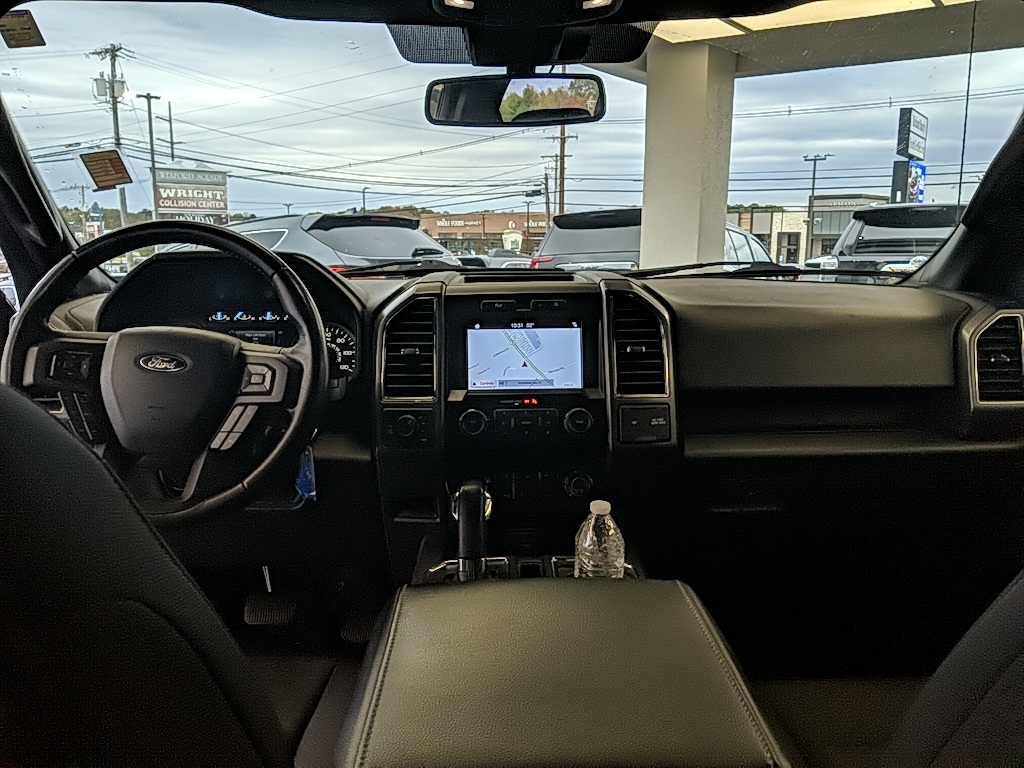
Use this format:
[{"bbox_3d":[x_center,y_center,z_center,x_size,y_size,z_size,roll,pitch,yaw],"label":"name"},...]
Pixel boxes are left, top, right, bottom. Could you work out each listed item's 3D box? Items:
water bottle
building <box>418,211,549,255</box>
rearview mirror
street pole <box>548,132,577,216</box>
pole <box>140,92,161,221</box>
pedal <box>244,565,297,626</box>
[{"bbox_3d":[0.116,0.256,1.024,0.065,0.205,0.065,0,10,0],"label":"water bottle"},{"bbox_3d":[-3.200,-28.600,150.000,30.000,8.300,22.000,0,9,-1],"label":"building"},{"bbox_3d":[0.005,-0.372,1.005,0.243,0.066,0.042,3,14,13],"label":"rearview mirror"},{"bbox_3d":[3.000,-12.300,45.300,2.100,13.500,0.380,0,9,0],"label":"street pole"},{"bbox_3d":[-15.100,-7.940,32.600,0.950,8.400,0.280,0,9,0],"label":"pole"},{"bbox_3d":[-0.446,0.394,1.425,0.097,0.115,0.070,0,11,-1],"label":"pedal"}]

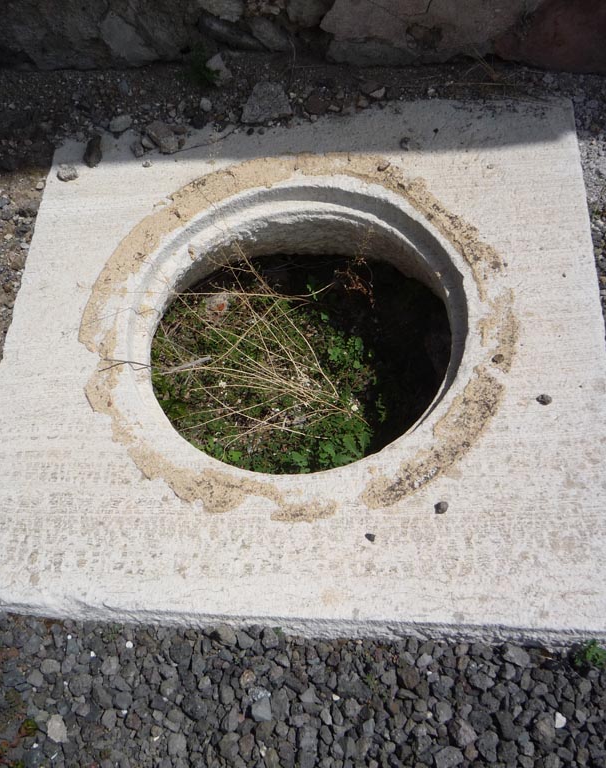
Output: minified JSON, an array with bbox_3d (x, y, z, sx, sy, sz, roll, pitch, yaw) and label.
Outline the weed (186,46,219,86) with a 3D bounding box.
[{"bbox_3d":[-0.227,-0.730,2.034,0.070,0.070,0.101,-12,60,0],"label":"weed"}]

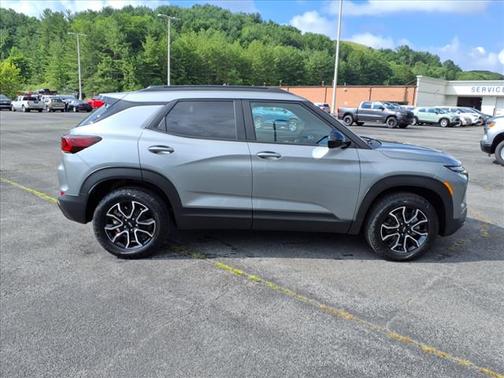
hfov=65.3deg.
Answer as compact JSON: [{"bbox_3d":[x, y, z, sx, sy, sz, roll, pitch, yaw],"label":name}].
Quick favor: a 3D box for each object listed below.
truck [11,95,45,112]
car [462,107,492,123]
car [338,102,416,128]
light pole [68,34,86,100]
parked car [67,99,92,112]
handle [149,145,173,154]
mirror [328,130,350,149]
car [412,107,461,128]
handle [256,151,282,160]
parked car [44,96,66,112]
[{"bbox_3d":[-25.471,-9.600,44.500,4.750,1.750,1.870,12,15,39],"label":"truck"},{"bbox_3d":[20.518,-6.927,37.286,1.830,1.580,4.600,-9,15,-42],"label":"car"},{"bbox_3d":[10.106,-6.081,32.140,5.900,1.980,2.080,12,15,39],"label":"car"},{"bbox_3d":[-21.244,-14.253,48.300,2.200,9.200,0.400,-9,15,-42],"label":"light pole"},{"bbox_3d":[-20.180,-9.657,45.698,1.830,1.470,4.750,-9,15,-42],"label":"parked car"},{"bbox_3d":[-0.818,-0.351,3.561,0.235,0.065,0.060,1,12,-4],"label":"handle"},{"bbox_3d":[0.793,-0.462,3.594,0.175,0.170,0.230,1,11,-2],"label":"mirror"},{"bbox_3d":[15.768,-6.247,34.138,1.810,1.640,4.400,-9,15,-42],"label":"car"},{"bbox_3d":[0.164,-0.308,3.633,0.235,0.065,0.060,1,12,-4],"label":"handle"},{"bbox_3d":[-22.640,-9.611,44.500,4.600,1.720,1.870,12,15,39],"label":"parked car"}]

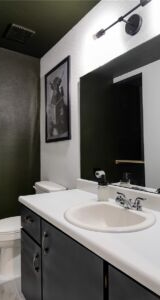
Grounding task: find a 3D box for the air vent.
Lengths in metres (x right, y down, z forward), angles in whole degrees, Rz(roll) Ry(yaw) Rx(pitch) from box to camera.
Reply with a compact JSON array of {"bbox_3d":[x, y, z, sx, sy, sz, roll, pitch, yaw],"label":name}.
[{"bbox_3d":[-0.677,-1.278,2.071,0.250,0.030,0.280,0,0,-35],"label":"air vent"}]

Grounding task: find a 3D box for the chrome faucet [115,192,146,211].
[{"bbox_3d":[0.328,0.345,1.247,0.120,0.085,0.200,0,0,-35],"label":"chrome faucet"}]

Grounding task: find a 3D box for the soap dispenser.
[{"bbox_3d":[0.186,0.293,1.480,0.085,0.220,0.078,0,0,-35],"label":"soap dispenser"}]

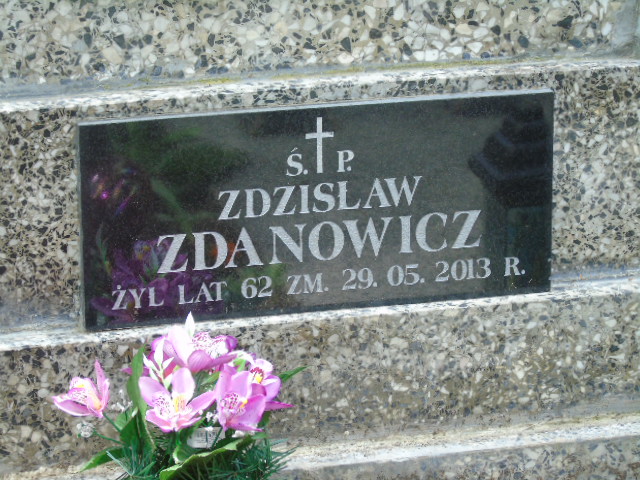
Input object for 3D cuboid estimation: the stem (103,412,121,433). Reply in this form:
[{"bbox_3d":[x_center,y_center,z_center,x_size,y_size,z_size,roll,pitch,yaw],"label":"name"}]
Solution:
[{"bbox_3d":[-0.178,0.156,2.250,0.003,0.024,0.003,-44,9,0],"label":"stem"}]

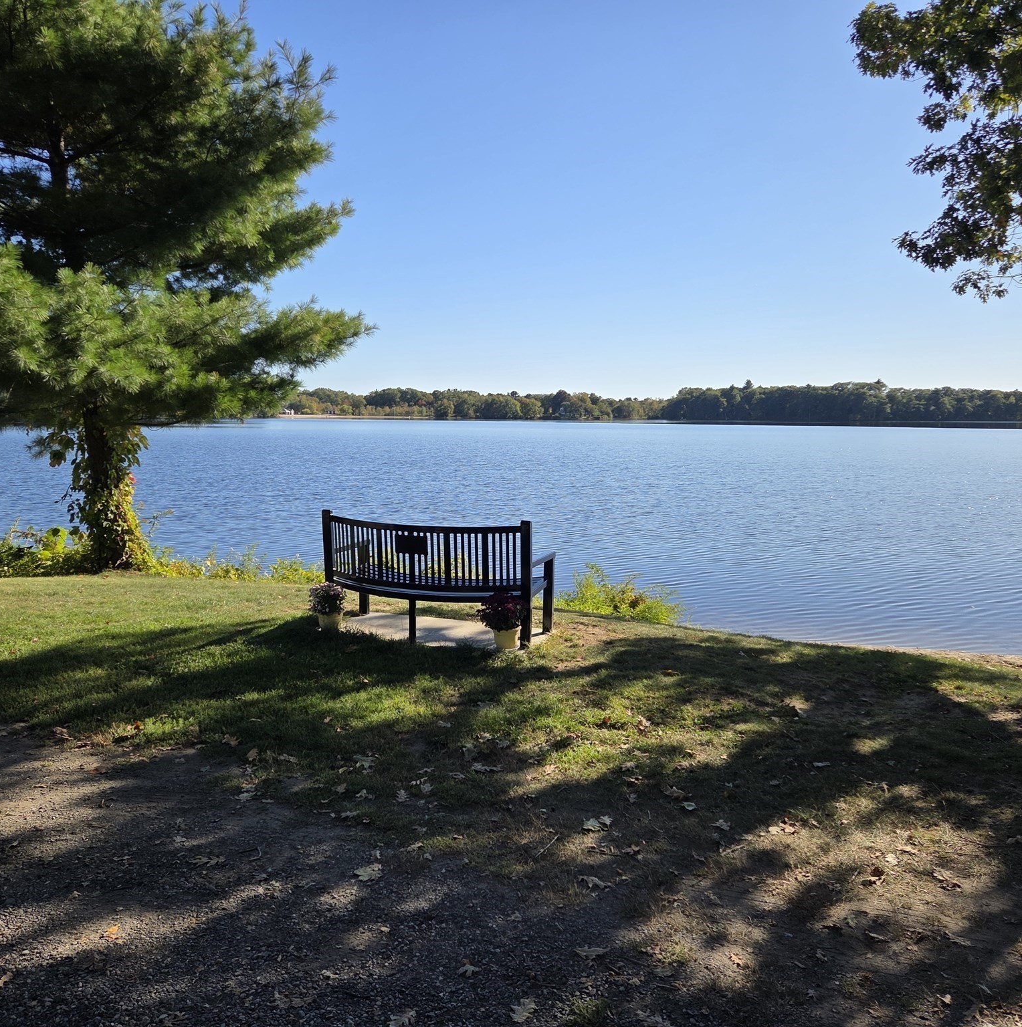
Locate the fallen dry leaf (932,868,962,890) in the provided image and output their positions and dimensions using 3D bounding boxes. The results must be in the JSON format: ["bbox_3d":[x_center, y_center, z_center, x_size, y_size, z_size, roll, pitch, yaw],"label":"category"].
[{"bbox_3d":[1.561,1.309,3.257,0.080,0.025,0.120,-2,7,-22],"label":"fallen dry leaf"}]

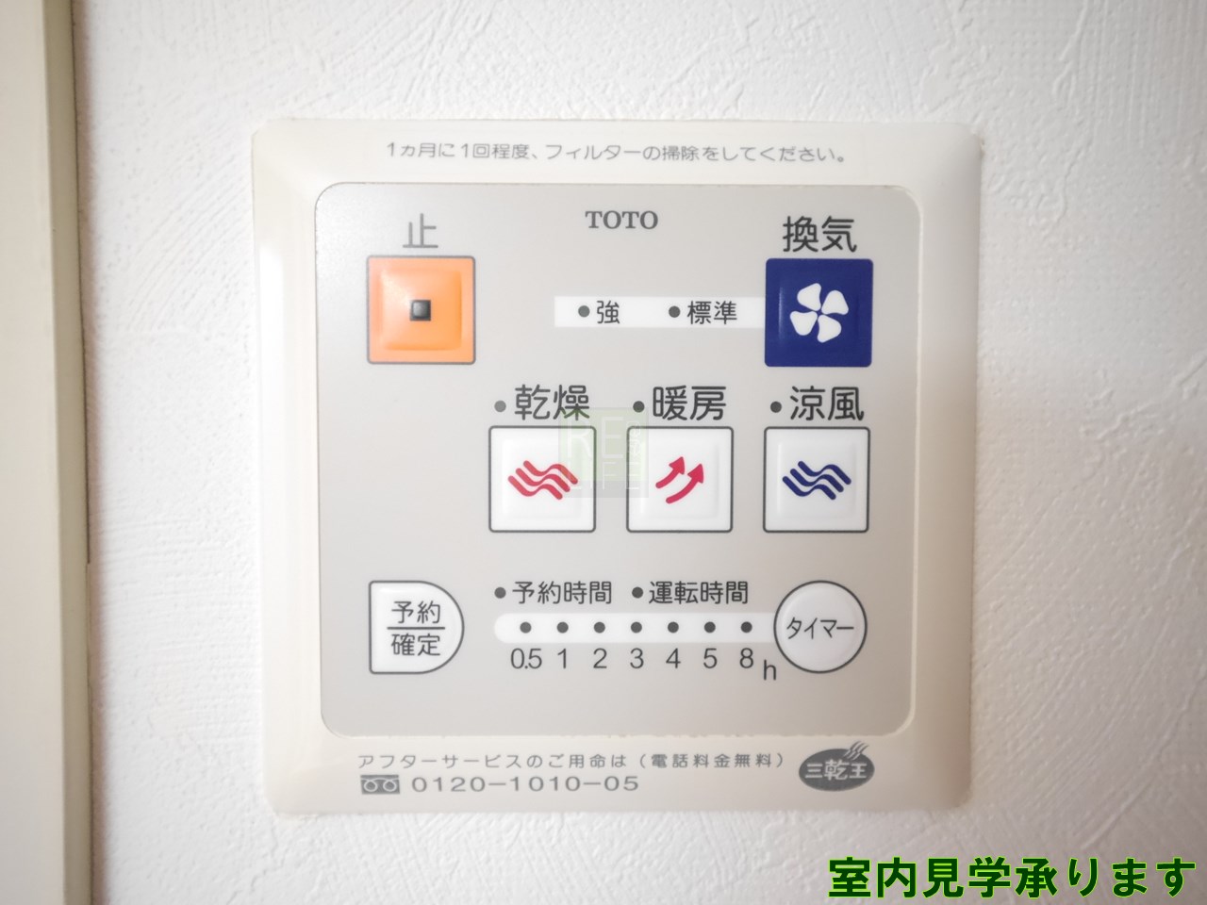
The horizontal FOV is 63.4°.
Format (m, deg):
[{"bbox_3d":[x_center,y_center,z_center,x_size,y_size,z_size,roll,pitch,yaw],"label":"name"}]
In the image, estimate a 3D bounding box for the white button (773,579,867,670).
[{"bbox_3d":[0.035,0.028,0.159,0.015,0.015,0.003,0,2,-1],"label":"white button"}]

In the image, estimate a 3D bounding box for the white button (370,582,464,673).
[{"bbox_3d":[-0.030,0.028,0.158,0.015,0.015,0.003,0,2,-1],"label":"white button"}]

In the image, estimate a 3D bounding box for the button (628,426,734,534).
[{"bbox_3d":[0.012,0.004,0.158,0.017,0.017,0.003,0,3,-1],"label":"button"}]

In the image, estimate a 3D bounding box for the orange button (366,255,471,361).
[{"bbox_3d":[-0.029,-0.023,0.156,0.017,0.017,0.003,0,2,-1],"label":"orange button"}]

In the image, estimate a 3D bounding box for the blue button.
[{"bbox_3d":[0.035,-0.022,0.157,0.018,0.018,0.003,0,2,-1],"label":"blue button"}]

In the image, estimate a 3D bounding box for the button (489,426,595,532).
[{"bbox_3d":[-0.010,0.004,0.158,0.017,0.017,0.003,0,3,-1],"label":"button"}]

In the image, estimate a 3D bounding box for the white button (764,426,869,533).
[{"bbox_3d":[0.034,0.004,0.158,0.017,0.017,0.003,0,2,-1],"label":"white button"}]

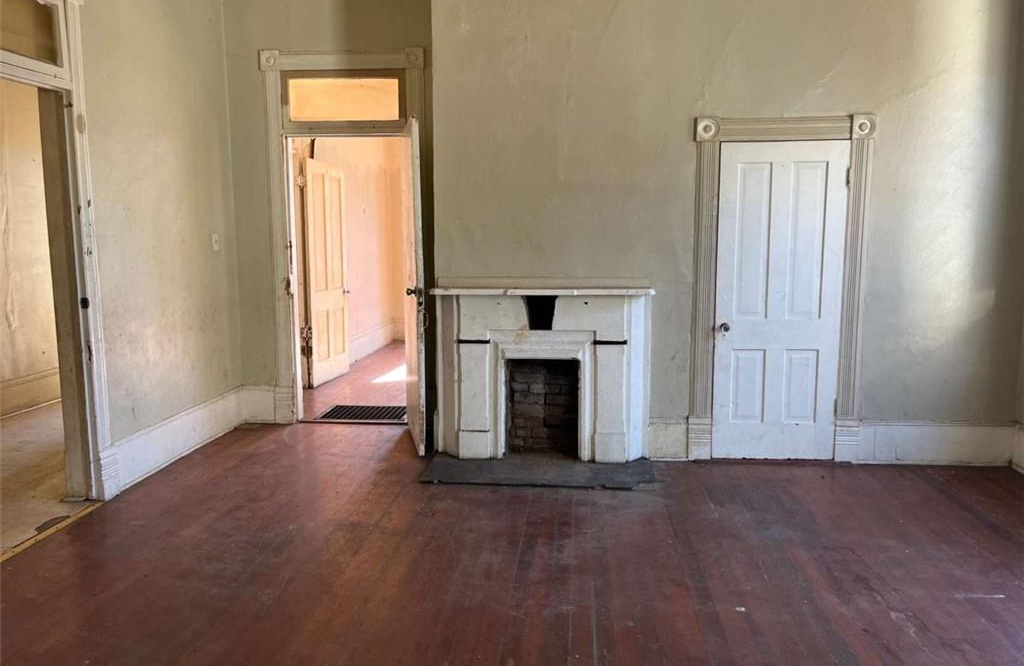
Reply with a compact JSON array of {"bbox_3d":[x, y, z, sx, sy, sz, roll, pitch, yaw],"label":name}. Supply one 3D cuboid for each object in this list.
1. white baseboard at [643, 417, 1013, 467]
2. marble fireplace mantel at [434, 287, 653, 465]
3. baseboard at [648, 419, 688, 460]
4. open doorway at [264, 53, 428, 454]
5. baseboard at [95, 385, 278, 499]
[{"bbox_3d":[1.999,0.698,4.925,2.298,0.278,0.042,0,7,4],"label":"white baseboard"},{"bbox_3d":[0.190,0.278,4.922,1.396,1.119,0.217,0,7,4],"label":"marble fireplace mantel"},{"bbox_3d":[1.012,0.691,4.995,0.277,0.278,0.039,0,7,4],"label":"baseboard"},{"bbox_3d":[-1.229,-0.680,5.846,1.218,2.799,0.203,0,7,4],"label":"open doorway"},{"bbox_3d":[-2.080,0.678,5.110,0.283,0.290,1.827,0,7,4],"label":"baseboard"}]

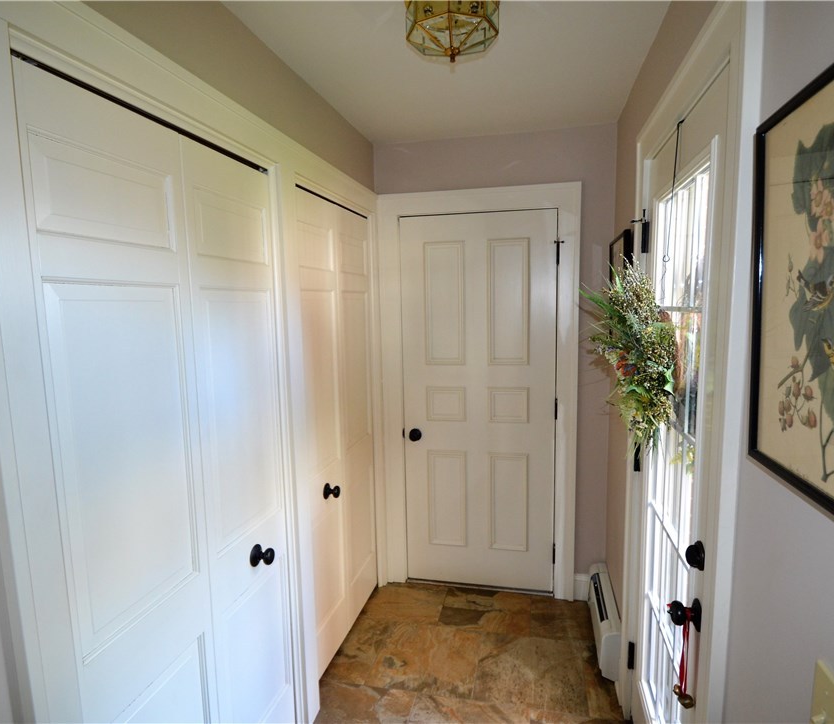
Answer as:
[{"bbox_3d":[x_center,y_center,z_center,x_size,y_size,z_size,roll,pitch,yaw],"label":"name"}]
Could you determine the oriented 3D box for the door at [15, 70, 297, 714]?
[{"bbox_3d":[-0.570,0.440,1.231,0.040,2.010,0.755,1,8,14],"label":"door"}]

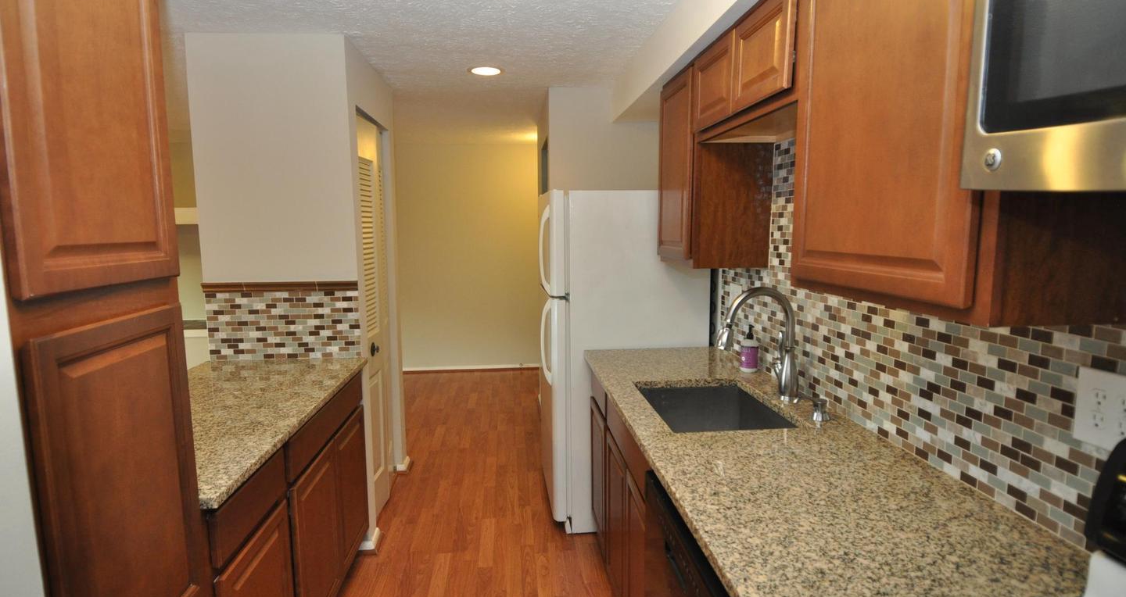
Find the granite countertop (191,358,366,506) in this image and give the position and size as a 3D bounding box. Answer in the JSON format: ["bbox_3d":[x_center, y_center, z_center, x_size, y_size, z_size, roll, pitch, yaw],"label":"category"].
[{"bbox_3d":[-1.154,0.372,1.815,0.698,0.033,1.350,-1,7,-6],"label":"granite countertop"}]

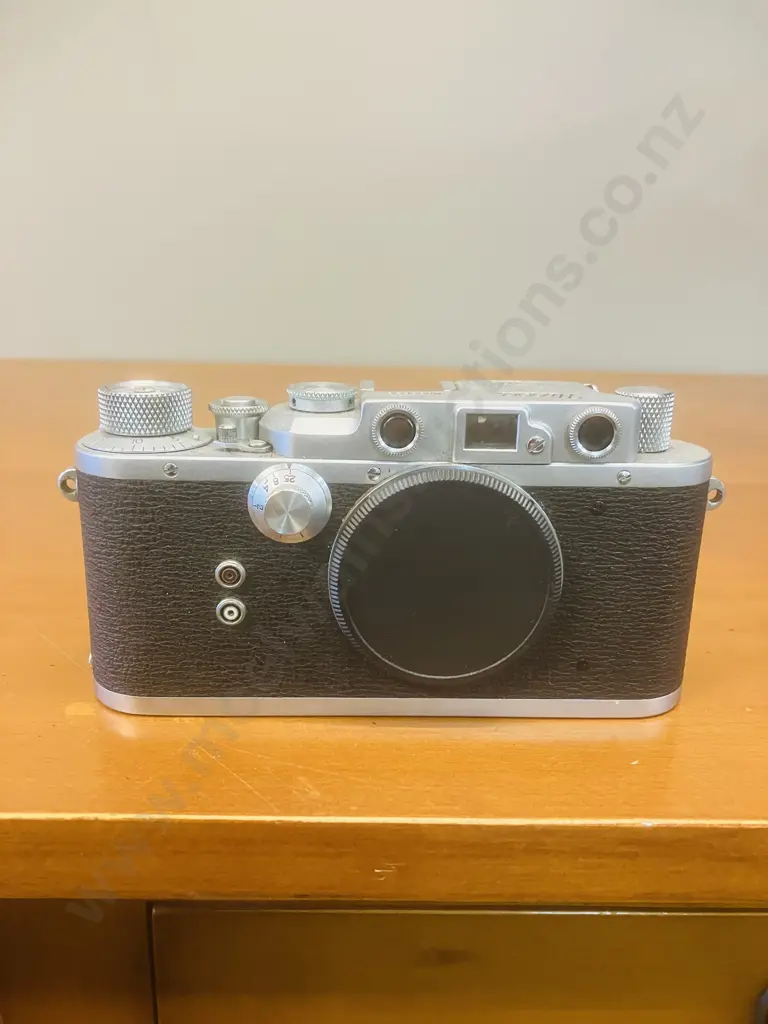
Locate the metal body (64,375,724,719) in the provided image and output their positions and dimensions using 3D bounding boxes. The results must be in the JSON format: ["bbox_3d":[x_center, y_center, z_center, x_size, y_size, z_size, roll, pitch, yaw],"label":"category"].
[{"bbox_3d":[0.002,0.008,0.179,0.144,0.070,0.041,1,15,-1],"label":"metal body"}]

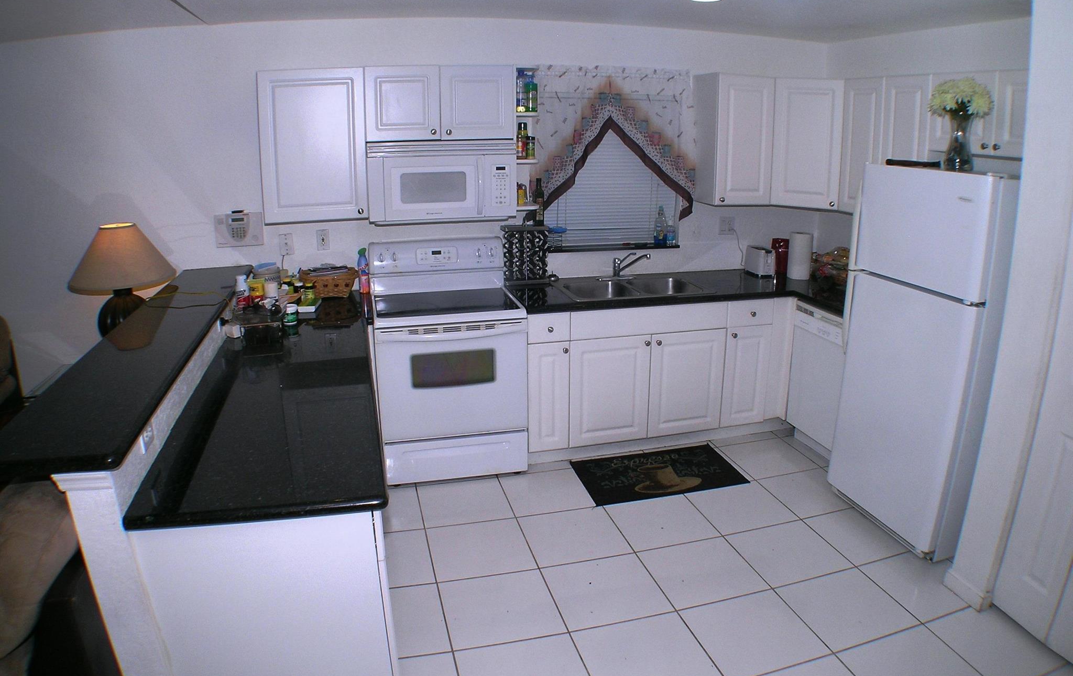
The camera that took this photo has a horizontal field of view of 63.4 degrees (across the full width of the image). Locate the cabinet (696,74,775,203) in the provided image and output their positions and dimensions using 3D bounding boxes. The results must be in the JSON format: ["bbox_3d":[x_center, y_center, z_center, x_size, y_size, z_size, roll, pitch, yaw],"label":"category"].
[{"bbox_3d":[1.107,-1.132,4.912,0.320,0.724,0.312,-4,18,-14],"label":"cabinet"}]

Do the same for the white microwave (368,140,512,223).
[{"bbox_3d":[-0.521,-0.834,4.497,0.750,0.394,0.394,-5,18,-16],"label":"white microwave"}]

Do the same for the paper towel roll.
[{"bbox_3d":[1.548,-0.492,5.091,0.128,0.276,0.128,-4,18,-14],"label":"paper towel roll"}]

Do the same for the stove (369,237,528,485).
[{"bbox_3d":[-0.481,0.107,4.668,0.749,1.177,0.648,-4,18,-14],"label":"stove"}]

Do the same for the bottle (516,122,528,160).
[{"bbox_3d":[-0.071,-1.034,4.540,0.063,0.184,0.063,-4,18,-14],"label":"bottle"}]

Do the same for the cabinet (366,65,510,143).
[{"bbox_3d":[-0.523,-1.201,4.414,0.747,0.355,0.330,-5,18,-16],"label":"cabinet"}]

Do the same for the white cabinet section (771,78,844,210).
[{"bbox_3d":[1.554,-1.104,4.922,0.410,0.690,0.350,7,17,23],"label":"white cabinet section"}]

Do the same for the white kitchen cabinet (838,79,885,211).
[{"bbox_3d":[1.804,-1.007,4.498,0.325,0.709,0.296,-5,18,-16],"label":"white kitchen cabinet"}]

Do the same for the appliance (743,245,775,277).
[{"bbox_3d":[1.325,-0.462,5.177,0.118,0.166,0.227,-4,18,-14],"label":"appliance"}]

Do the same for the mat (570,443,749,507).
[{"bbox_3d":[0.652,0.717,4.673,0.857,0.012,0.502,-4,18,-13],"label":"mat"}]

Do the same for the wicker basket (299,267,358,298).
[{"bbox_3d":[-1.101,-0.280,4.614,0.295,0.138,0.192,-4,18,-14],"label":"wicker basket"}]

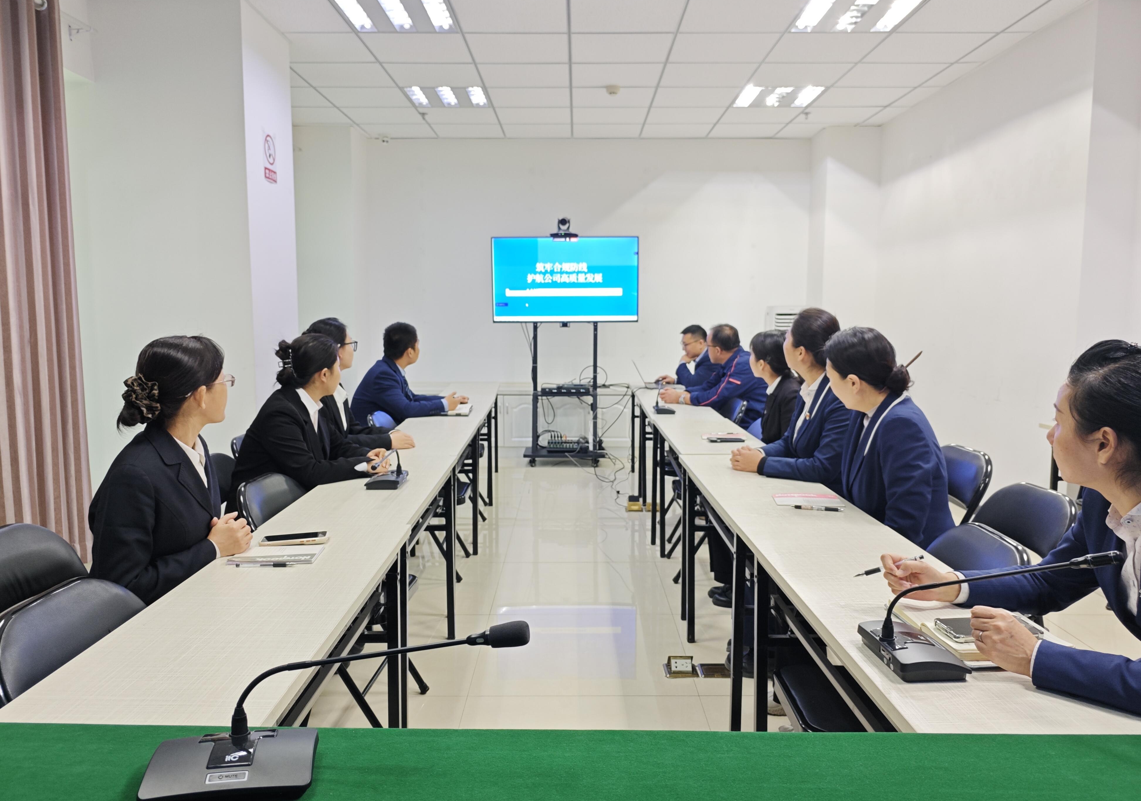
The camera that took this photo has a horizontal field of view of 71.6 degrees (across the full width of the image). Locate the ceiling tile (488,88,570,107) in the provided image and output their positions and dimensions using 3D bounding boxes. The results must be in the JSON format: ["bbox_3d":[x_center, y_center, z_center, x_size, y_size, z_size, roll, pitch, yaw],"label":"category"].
[{"bbox_3d":[-0.299,-2.286,5.953,0.618,0.020,0.557,0,6,0],"label":"ceiling tile"}]

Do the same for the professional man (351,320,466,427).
[{"bbox_3d":[-0.945,0.185,4.658,0.700,1.290,0.520,-1,6,-9],"label":"professional man"}]

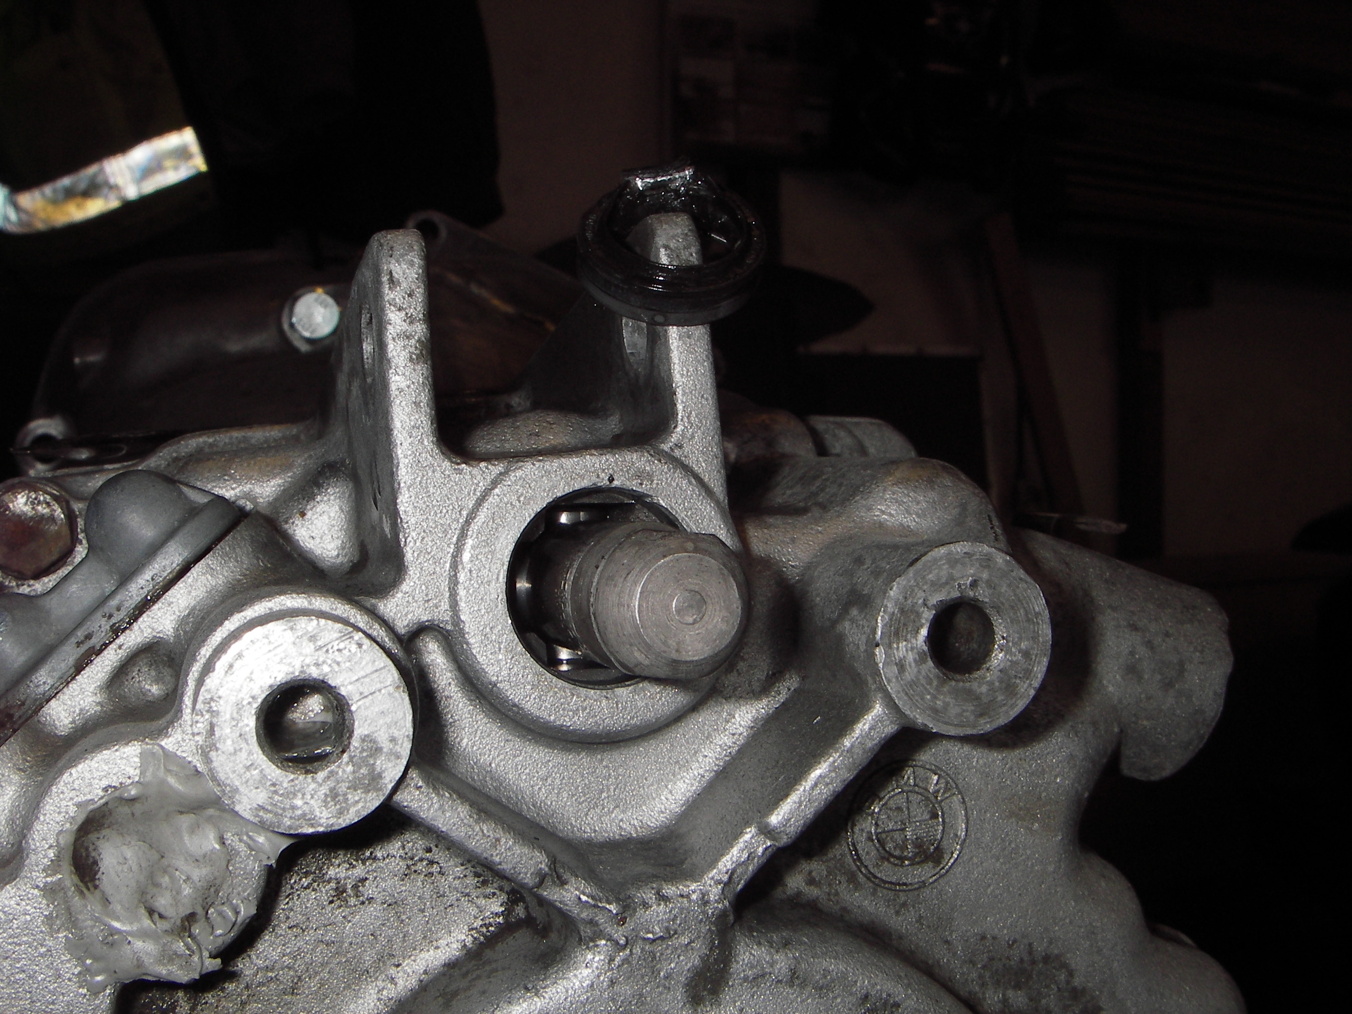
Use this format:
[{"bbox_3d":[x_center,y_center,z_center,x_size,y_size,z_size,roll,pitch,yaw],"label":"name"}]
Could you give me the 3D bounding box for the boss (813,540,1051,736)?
[{"bbox_3d":[0.035,0.017,0.204,0.025,0.025,0.021,0,-1,-17],"label":"boss"}]

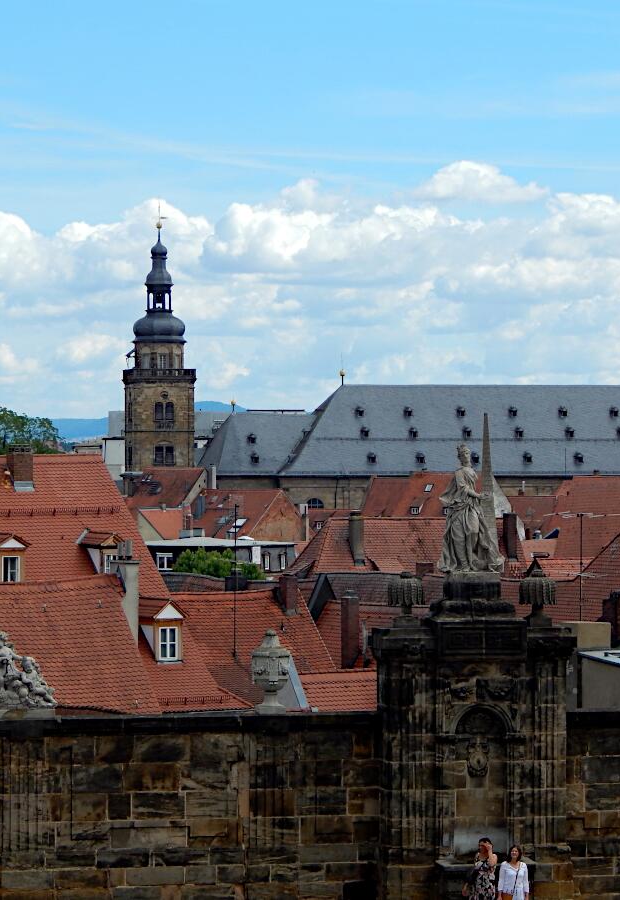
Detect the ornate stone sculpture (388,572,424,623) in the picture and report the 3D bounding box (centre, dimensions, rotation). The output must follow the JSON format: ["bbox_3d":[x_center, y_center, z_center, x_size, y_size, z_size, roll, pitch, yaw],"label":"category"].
[{"bbox_3d":[1.551,2.366,58.200,0.580,0.820,0.580,0,0,-9],"label":"ornate stone sculpture"}]

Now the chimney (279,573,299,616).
[{"bbox_3d":[-0.783,5.297,132.500,0.520,1.500,0.480,0,0,-34],"label":"chimney"}]

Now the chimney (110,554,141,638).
[{"bbox_3d":[-5.251,4.198,103.600,0.550,2.550,0.780,0,0,-36],"label":"chimney"}]

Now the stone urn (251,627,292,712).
[{"bbox_3d":[-0.657,3.730,61.300,0.670,1.430,0.670,0,0,-7],"label":"stone urn"}]

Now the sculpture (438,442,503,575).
[{"bbox_3d":[2.580,0.924,58.500,0.900,2.160,0.720,0,0,-27],"label":"sculpture"}]

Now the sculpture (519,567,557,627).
[{"bbox_3d":[3.880,2.504,61.800,0.640,1.020,0.640,0,0,-7],"label":"sculpture"}]

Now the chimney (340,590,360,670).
[{"bbox_3d":[1.424,6.312,128.000,0.480,2.750,0.460,0,0,-36],"label":"chimney"}]

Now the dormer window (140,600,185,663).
[{"bbox_3d":[-5.430,6.398,128.300,1.450,2.250,2.000,0,0,-34],"label":"dormer window"}]

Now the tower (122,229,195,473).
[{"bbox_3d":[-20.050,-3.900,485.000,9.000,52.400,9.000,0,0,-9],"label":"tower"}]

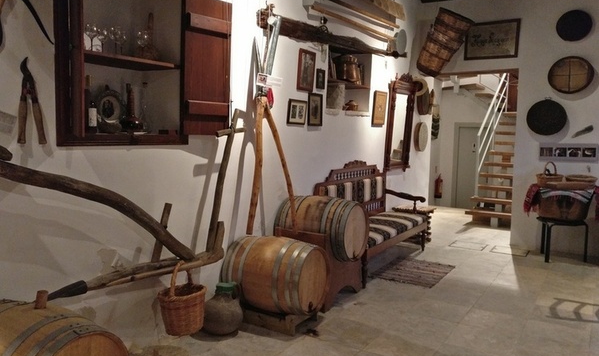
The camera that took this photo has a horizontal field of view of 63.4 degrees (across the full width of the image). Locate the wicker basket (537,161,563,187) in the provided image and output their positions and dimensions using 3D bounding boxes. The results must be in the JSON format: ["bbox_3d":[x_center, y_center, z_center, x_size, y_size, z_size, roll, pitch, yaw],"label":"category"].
[{"bbox_3d":[2.813,-0.045,5.437,0.290,0.265,0.280,4,5,29],"label":"wicker basket"}]

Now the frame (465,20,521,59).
[{"bbox_3d":[2.384,-1.702,6.000,0.635,0.451,0.035,4,5,29],"label":"frame"}]

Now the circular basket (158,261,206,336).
[{"bbox_3d":[-0.741,0.740,3.069,0.292,0.445,0.292,2,6,0],"label":"circular basket"}]

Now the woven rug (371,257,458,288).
[{"bbox_3d":[1.229,0.980,5.112,0.606,0.012,0.956,5,7,32],"label":"woven rug"}]

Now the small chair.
[{"bbox_3d":[2.933,0.680,5.409,0.470,0.464,0.450,3,5,26],"label":"small chair"}]

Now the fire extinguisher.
[{"bbox_3d":[2.751,0.168,9.575,0.160,0.489,0.160,3,5,26],"label":"fire extinguisher"}]

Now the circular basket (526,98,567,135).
[{"bbox_3d":[2.913,-0.712,5.706,0.423,0.423,0.080,4,5,29],"label":"circular basket"}]

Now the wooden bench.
[{"bbox_3d":[0.862,0.383,5.359,0.657,1.130,1.840,5,7,32],"label":"wooden bench"}]

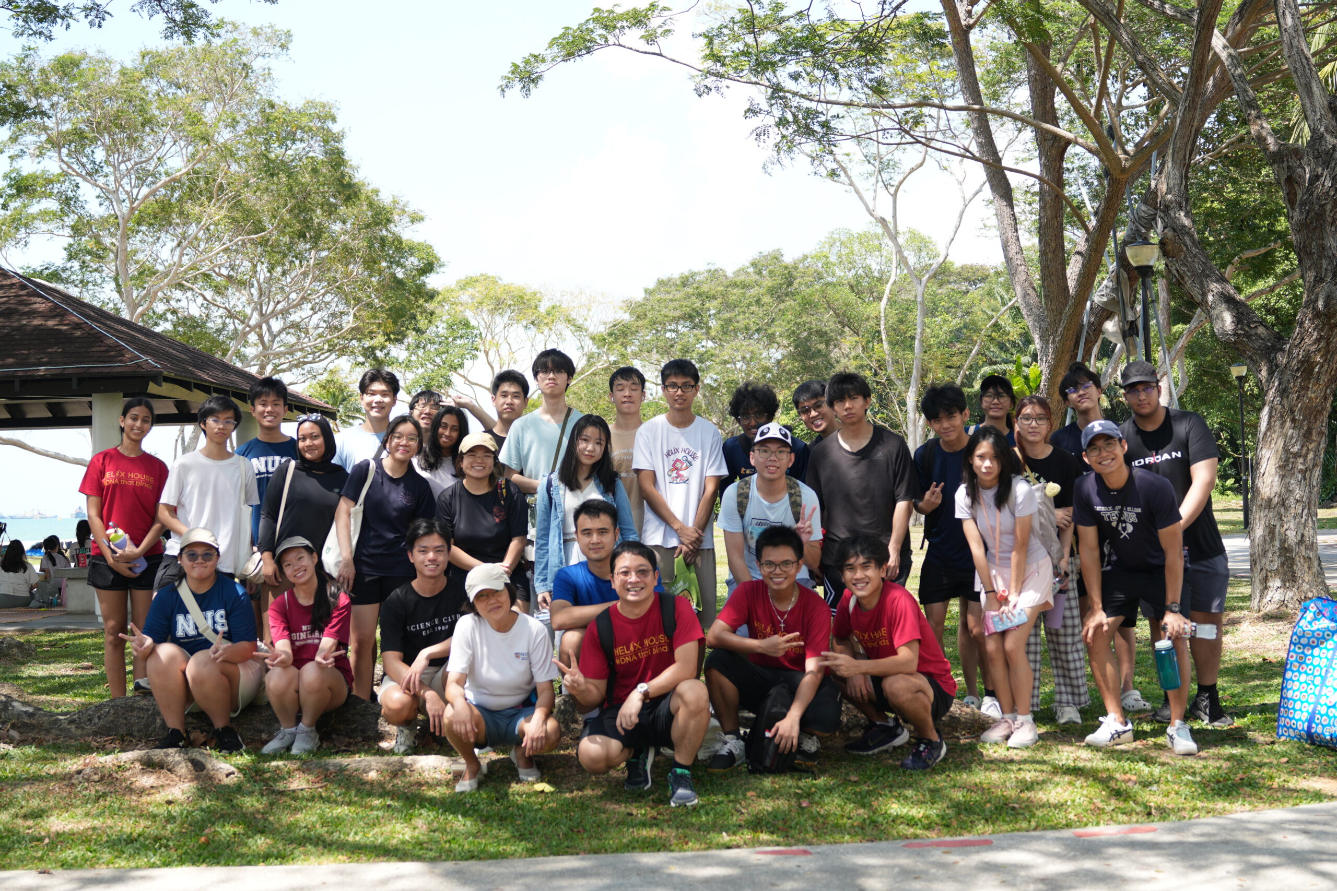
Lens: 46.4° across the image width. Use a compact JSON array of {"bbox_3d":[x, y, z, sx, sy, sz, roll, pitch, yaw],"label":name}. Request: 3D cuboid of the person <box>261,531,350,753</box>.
[{"bbox_3d":[-1.718,0.924,7.380,0.450,0.985,0.680,-1,-2,2],"label":"person"}]

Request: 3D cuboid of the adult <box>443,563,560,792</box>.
[{"bbox_3d":[-0.685,0.934,6.450,0.500,0.885,0.660,-1,-2,-5],"label":"adult"}]

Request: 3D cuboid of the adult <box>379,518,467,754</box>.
[{"bbox_3d":[-1.085,0.820,6.882,0.460,1.000,0.680,-1,-2,-14],"label":"adult"}]

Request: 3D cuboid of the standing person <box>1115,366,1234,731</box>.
[{"bbox_3d":[2.439,0.467,7.500,0.560,1.740,0.440,-2,-2,14],"label":"standing person"}]

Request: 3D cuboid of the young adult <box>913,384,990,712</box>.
[{"bbox_3d":[1.462,0.530,7.869,0.470,1.690,0.360,-2,-2,5],"label":"young adult"}]

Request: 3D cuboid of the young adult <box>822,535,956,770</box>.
[{"bbox_3d":[0.956,0.867,6.750,0.520,0.960,0.680,-3,-2,31],"label":"young adult"}]

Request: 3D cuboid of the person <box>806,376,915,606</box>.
[{"bbox_3d":[0.936,0.513,7.418,0.530,1.730,0.320,-2,-2,15],"label":"person"}]

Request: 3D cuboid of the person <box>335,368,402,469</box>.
[{"bbox_3d":[-1.529,0.491,8.168,0.490,1.780,0.320,-1,-2,-16],"label":"person"}]

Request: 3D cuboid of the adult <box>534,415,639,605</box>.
[{"bbox_3d":[-0.382,0.637,7.172,0.470,1.560,0.330,-2,-2,2],"label":"adult"}]

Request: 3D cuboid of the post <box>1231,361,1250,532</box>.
[{"bbox_3d":[15.555,0.018,42.500,0.460,4.530,0.460,-1,-2,0],"label":"post"}]

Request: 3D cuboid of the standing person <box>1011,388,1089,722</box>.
[{"bbox_3d":[1.829,0.556,7.471,0.410,1.600,0.320,-2,-2,19],"label":"standing person"}]

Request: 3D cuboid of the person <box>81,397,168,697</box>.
[{"bbox_3d":[-2.916,0.554,8.350,0.460,1.615,0.380,-1,-2,-9],"label":"person"}]

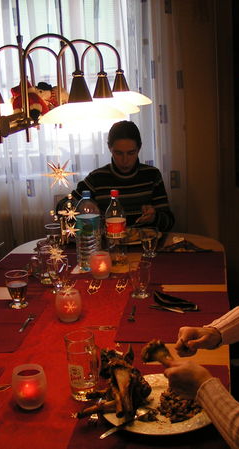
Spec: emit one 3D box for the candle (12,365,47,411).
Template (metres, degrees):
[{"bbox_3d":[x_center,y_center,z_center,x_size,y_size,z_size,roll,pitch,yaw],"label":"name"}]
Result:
[{"bbox_3d":[-0.217,0.386,1.562,0.080,0.090,0.080,-1,13,9],"label":"candle"}]

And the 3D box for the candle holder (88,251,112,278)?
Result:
[{"bbox_3d":[-0.077,0.167,2.671,0.088,0.095,0.088,-1,14,8],"label":"candle holder"}]

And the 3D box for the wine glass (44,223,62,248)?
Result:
[{"bbox_3d":[-0.292,0.067,2.875,0.077,0.116,0.077,-1,13,9],"label":"wine glass"}]

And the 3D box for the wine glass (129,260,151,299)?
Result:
[{"bbox_3d":[0.077,0.206,2.422,0.081,0.120,0.081,-1,14,8],"label":"wine glass"}]

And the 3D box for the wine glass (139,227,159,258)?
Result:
[{"bbox_3d":[0.128,0.076,2.728,0.077,0.116,0.077,-1,13,9],"label":"wine glass"}]

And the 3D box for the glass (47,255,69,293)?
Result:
[{"bbox_3d":[-0.222,0.181,2.376,0.077,0.116,0.077,-1,13,9],"label":"glass"}]

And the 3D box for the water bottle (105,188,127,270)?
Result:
[{"bbox_3d":[-0.008,0.025,2.560,0.080,0.308,0.080,-1,13,9],"label":"water bottle"}]

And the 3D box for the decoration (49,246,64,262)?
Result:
[{"bbox_3d":[-0.241,0.115,2.520,0.060,0.060,0.050,-1,14,8],"label":"decoration"}]

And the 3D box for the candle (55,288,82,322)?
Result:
[{"bbox_3d":[-0.162,0.258,2.089,0.081,0.090,0.081,-1,13,9],"label":"candle"}]

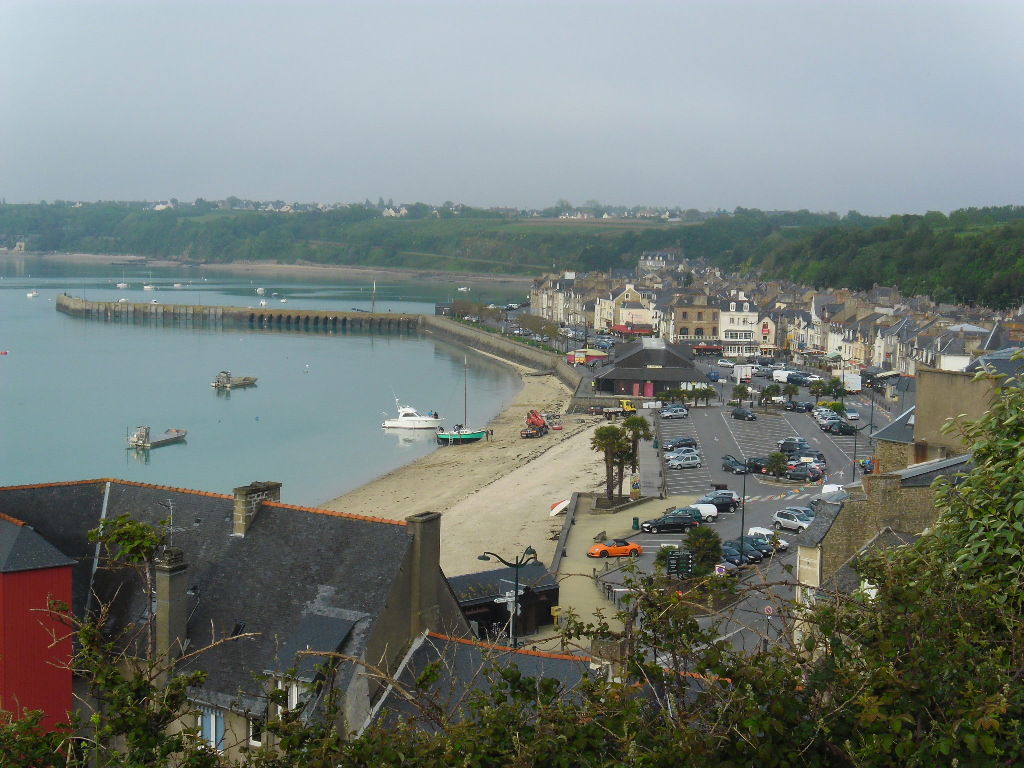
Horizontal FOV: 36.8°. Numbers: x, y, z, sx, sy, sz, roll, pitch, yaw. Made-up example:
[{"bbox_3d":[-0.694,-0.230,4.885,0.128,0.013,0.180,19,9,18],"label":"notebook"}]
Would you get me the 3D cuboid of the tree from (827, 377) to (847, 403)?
[{"bbox_3d":[50.570,1.100,238.950,2.800,4.510,2.800,1,5,4],"label":"tree"}]

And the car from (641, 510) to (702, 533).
[{"bbox_3d":[12.960,11.536,127.208,4.760,1.500,1.810,0,6,-11],"label":"car"}]

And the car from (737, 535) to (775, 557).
[{"bbox_3d":[19.570,13.110,124.220,1.700,1.460,3.900,-2,6,-27],"label":"car"}]

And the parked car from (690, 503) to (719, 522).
[{"bbox_3d":[15.659,11.091,132.311,4.000,1.550,1.650,0,6,-10],"label":"parked car"}]

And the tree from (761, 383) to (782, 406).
[{"bbox_3d":[38.810,1.890,231.000,3.200,4.060,3.200,1,5,4],"label":"tree"}]

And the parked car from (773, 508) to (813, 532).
[{"bbox_3d":[23.867,11.540,129.125,1.760,1.670,4.200,-4,7,-43],"label":"parked car"}]

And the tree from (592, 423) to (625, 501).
[{"bbox_3d":[8.709,7.236,139.456,2.750,6.820,2.750,1,5,0],"label":"tree"}]

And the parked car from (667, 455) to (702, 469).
[{"bbox_3d":[18.383,8.253,163.530,3.750,1.400,1.620,-2,6,-32],"label":"parked car"}]

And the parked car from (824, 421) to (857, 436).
[{"bbox_3d":[42.332,5.642,196.865,3.850,1.450,1.660,-1,6,-23],"label":"parked car"}]

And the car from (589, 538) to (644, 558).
[{"bbox_3d":[8.043,12.453,117.432,4.340,1.290,1.800,0,6,-14],"label":"car"}]

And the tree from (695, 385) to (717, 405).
[{"bbox_3d":[29.810,1.790,235.390,3.200,3.110,3.200,1,5,4],"label":"tree"}]

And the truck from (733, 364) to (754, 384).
[{"bbox_3d":[39.975,-1.882,266.598,2.100,3.050,5.700,1,6,-8],"label":"truck"}]

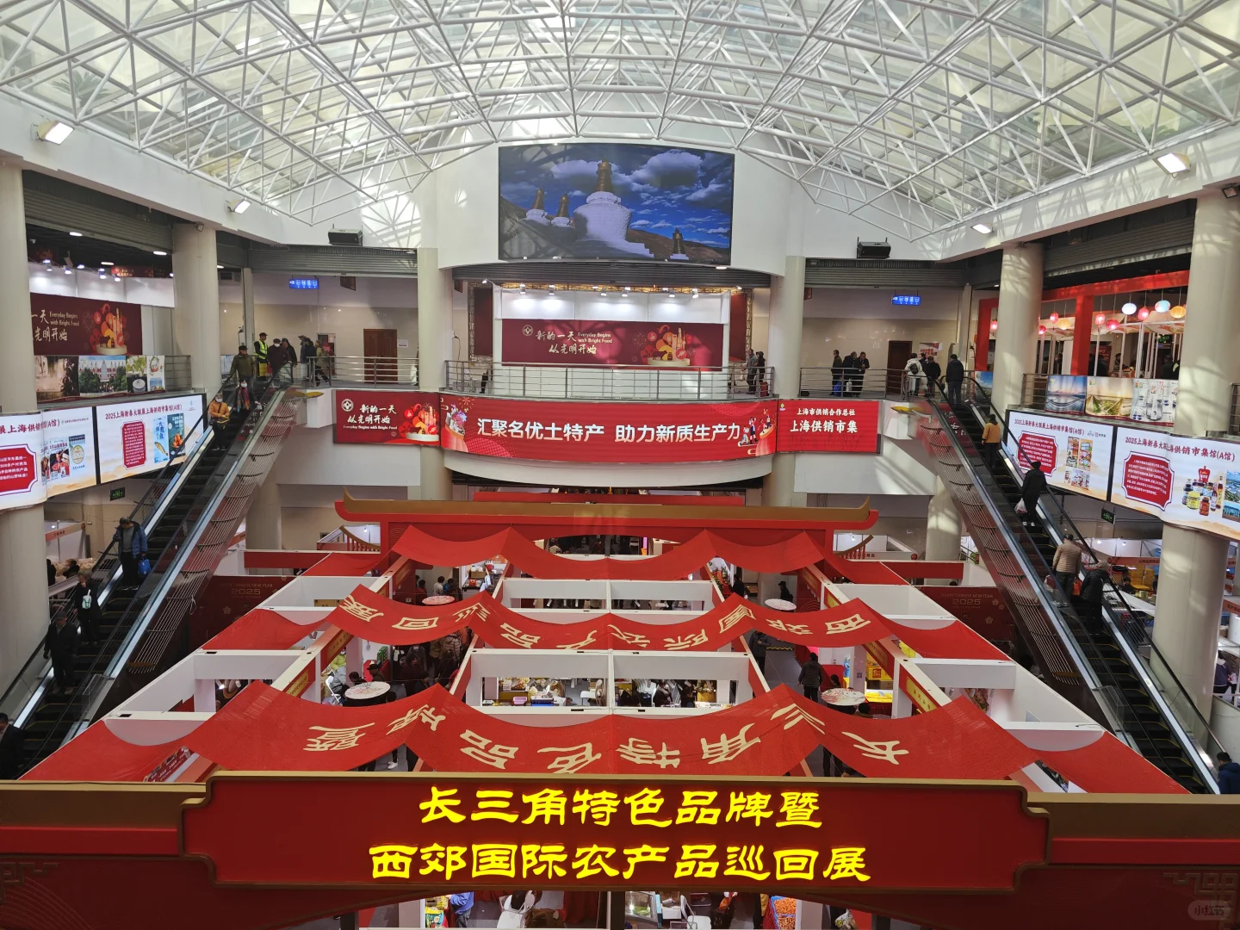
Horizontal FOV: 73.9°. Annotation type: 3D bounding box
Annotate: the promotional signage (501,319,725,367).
[{"bbox_3d":[-0.226,-3.875,26.724,7.150,1.500,0.060,1,7,-1],"label":"promotional signage"}]

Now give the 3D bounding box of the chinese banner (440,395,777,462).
[{"bbox_3d":[-0.314,-1.182,27.174,11.750,1.880,3.200,1,7,-1],"label":"chinese banner"}]

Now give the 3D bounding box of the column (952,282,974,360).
[{"bbox_3d":[12.256,-4.379,29.373,0.400,4.110,0.400,1,7,-1],"label":"column"}]

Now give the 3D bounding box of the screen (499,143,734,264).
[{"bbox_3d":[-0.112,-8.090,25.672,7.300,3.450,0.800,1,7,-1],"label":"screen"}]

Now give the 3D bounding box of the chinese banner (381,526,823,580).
[{"bbox_3d":[-0.348,2.725,25.515,12.900,0.880,3.200,1,7,-1],"label":"chinese banner"}]

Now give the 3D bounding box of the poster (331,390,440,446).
[{"bbox_3d":[-8.211,-1.654,29.229,3.680,1.950,0.200,1,7,-3],"label":"poster"}]

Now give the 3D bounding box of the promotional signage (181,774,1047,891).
[{"bbox_3d":[-0.018,4.011,9.097,9.450,1.320,0.250,1,7,-1],"label":"promotional signage"}]

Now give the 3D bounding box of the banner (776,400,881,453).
[{"bbox_3d":[7.581,-1.395,30.072,3.720,1.870,0.150,1,7,-1],"label":"banner"}]

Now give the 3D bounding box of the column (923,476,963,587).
[{"bbox_3d":[11.904,2.010,30.100,1.130,6.900,1.130,1,7,-1],"label":"column"}]

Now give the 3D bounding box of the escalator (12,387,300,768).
[{"bbox_3d":[-10.958,2.003,19.525,1.650,8.750,16.700,1,7,-1],"label":"escalator"}]

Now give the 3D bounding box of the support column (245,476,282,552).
[{"bbox_3d":[-13.217,2.846,30.680,1.230,5.000,1.230,1,7,-1],"label":"support column"}]

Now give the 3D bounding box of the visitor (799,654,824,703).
[{"bbox_3d":[4.921,5.663,21.210,0.550,1.680,0.350,0,8,-10],"label":"visitor"}]

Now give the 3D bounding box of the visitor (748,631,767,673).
[{"bbox_3d":[3.951,5.339,23.472,0.550,1.700,0.350,-2,8,-21],"label":"visitor"}]

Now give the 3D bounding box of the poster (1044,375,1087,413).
[{"bbox_3d":[12.502,-1.974,23.131,0.050,1.030,1.900,1,7,-1],"label":"poster"}]

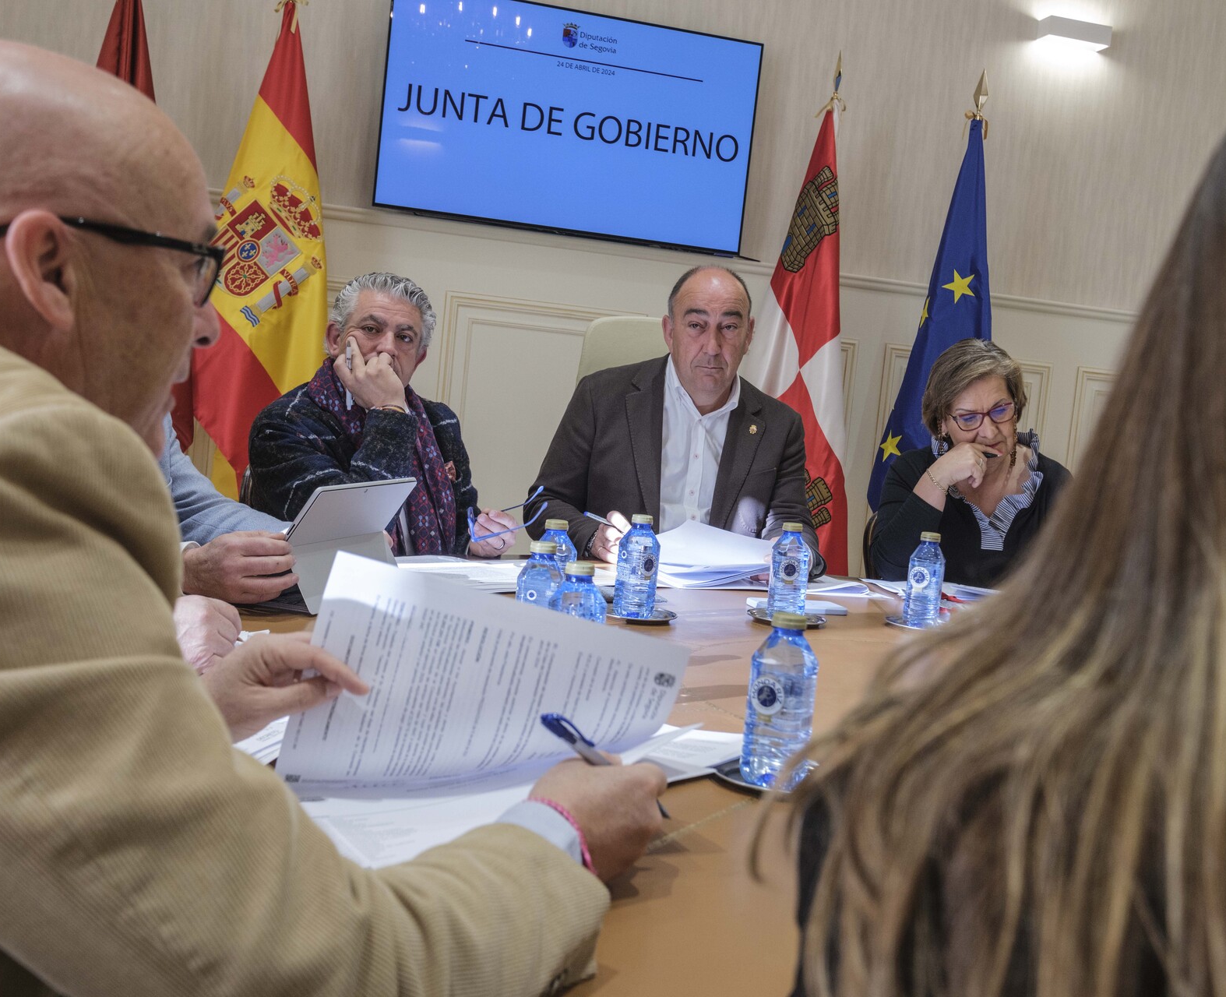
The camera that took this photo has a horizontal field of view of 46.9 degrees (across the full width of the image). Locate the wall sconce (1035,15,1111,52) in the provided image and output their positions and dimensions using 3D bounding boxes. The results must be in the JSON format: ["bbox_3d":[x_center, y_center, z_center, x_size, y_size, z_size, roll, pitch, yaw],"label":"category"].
[{"bbox_3d":[1.647,-1.660,5.047,0.250,0.067,0.087,4,5,-16],"label":"wall sconce"}]

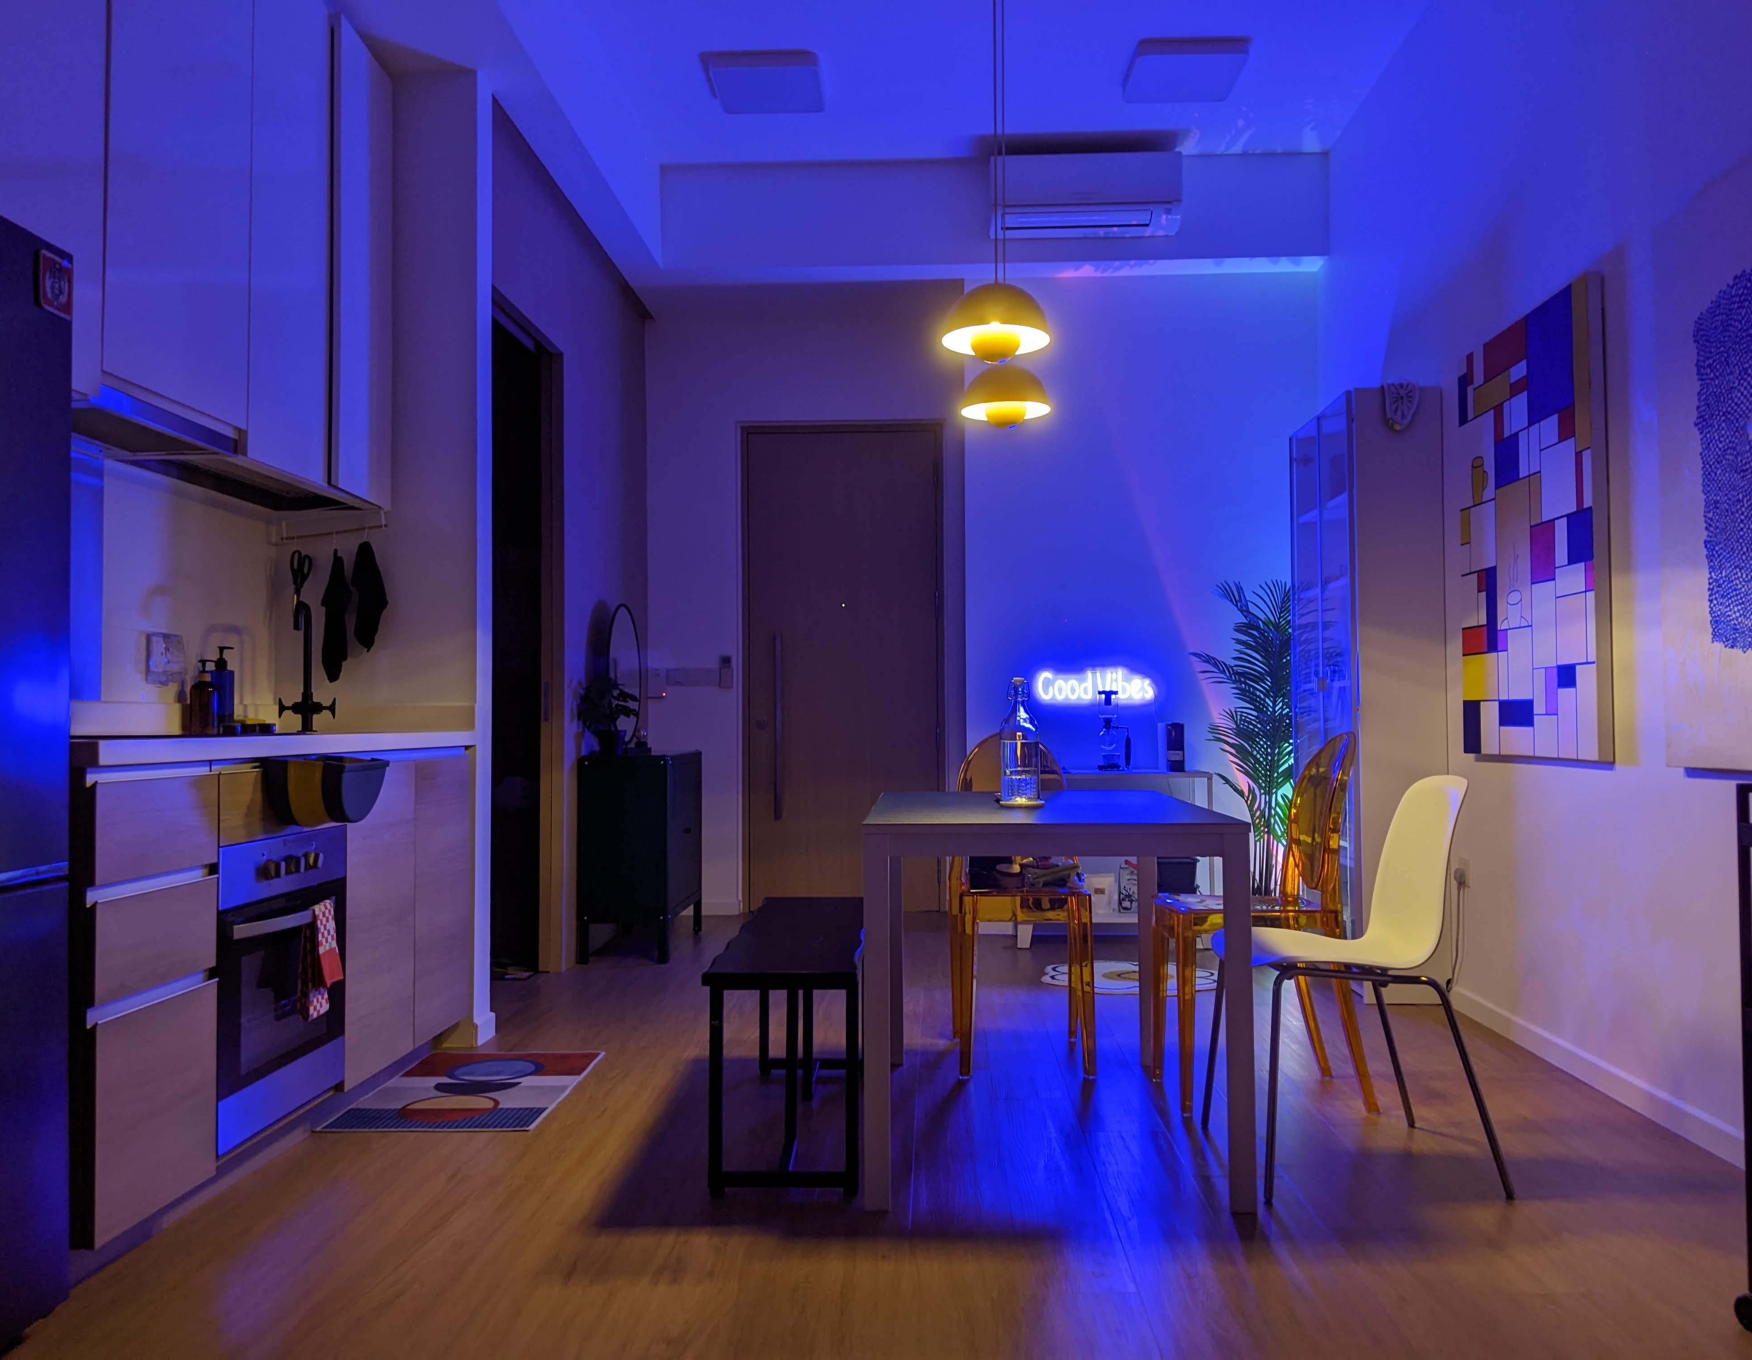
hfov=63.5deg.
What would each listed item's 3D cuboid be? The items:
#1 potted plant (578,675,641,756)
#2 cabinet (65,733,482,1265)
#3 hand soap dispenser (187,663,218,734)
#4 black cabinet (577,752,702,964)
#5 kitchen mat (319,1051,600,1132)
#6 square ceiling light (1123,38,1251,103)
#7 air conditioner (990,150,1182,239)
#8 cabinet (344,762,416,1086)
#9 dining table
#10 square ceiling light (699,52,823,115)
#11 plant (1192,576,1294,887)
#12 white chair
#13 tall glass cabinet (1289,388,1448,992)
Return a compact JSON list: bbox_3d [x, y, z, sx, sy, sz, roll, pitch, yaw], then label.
[{"bbox_3d":[-1.087,0.144,5.740,0.225,0.335,0.225,0,-2,2],"label":"potted plant"},{"bbox_3d":[-1.510,0.574,3.235,0.580,0.820,1.860,0,-2,3],"label":"cabinet"},{"bbox_3d":[-1.617,0.042,3.405,0.062,0.178,0.060,0,-2,0],"label":"hand soap dispenser"},{"bbox_3d":[-0.981,0.716,5.907,0.360,0.810,0.790,0,-2,3],"label":"black cabinet"},{"bbox_3d":[-1.032,1.050,3.651,0.500,0.008,0.800,0,-2,2],"label":"kitchen mat"},{"bbox_3d":[1.135,-2.234,5.206,0.380,0.050,0.380,0,-2,2],"label":"square ceiling light"},{"bbox_3d":[0.874,-2.031,5.938,0.785,0.285,0.215,0,-2,2],"label":"air conditioner"},{"bbox_3d":[-1.489,0.570,3.495,0.550,0.780,0.430,0,-2,3],"label":"cabinet"},{"bbox_3d":[0.374,0.665,3.317,0.750,0.740,1.225,0,-2,2],"label":"dining table"},{"bbox_3d":[-0.395,-2.224,5.277,0.380,0.050,0.380,0,-2,2],"label":"square ceiling light"},{"bbox_3d":[1.618,0.347,5.767,0.560,1.510,0.560,0,-2,3],"label":"plant"},{"bbox_3d":[0.991,0.614,3.028,0.550,0.830,0.500,0,-2,-2],"label":"white chair"},{"bbox_3d":[1.761,0.067,5.074,0.300,2.030,0.810,0,-2,3],"label":"tall glass cabinet"}]

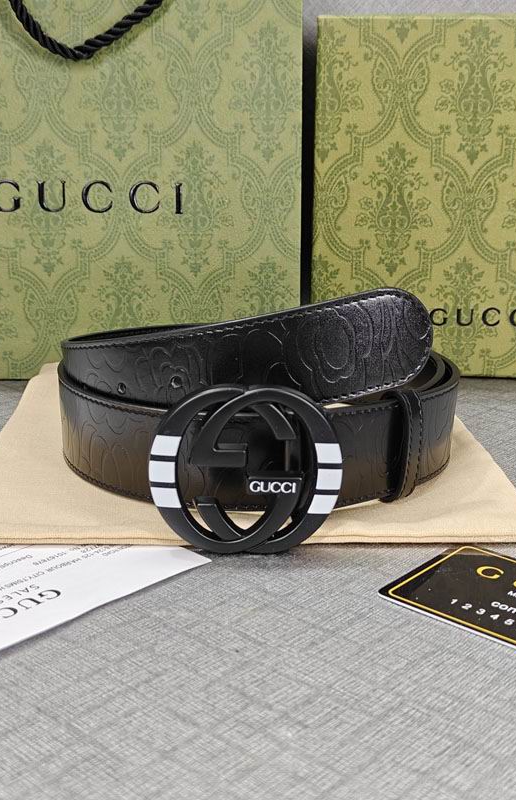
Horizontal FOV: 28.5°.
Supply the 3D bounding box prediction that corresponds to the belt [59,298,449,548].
[{"bbox_3d":[0.000,-0.008,0.423,0.168,0.077,0.165,1,16,0],"label":"belt"}]

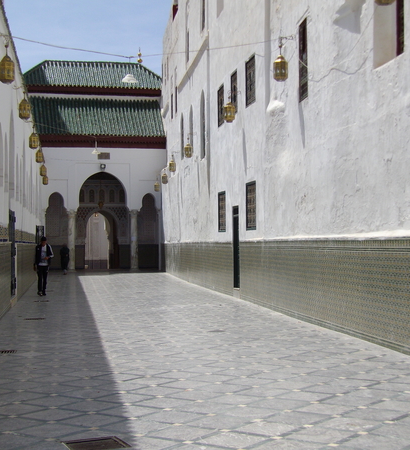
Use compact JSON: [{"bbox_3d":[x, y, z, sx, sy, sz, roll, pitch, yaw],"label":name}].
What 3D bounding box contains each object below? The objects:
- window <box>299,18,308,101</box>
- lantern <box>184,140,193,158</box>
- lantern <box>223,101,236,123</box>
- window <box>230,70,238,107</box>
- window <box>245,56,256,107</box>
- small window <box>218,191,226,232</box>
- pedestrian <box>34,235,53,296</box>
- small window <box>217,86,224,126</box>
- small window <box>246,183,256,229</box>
[{"bbox_3d":[1.889,-3.103,15.761,0.130,1.492,0.600,-1,-1,-9],"label":"window"},{"bbox_3d":[-0.578,-2.666,29.850,0.310,0.560,0.310,-1,-1,-9],"label":"lantern"},{"bbox_3d":[0.650,-2.967,21.900,0.310,0.550,0.310,-1,-1,-9],"label":"lantern"},{"bbox_3d":[0.809,-3.548,22.505,0.130,1.157,0.980,-1,-1,-9],"label":"window"},{"bbox_3d":[1.142,-3.519,20.420,0.130,1.149,1.130,-1,-1,-9],"label":"window"},{"bbox_3d":[0.525,-0.371,24.485,0.130,1.181,1.200,-1,-1,-9],"label":"small window"},{"bbox_3d":[-4.835,1.234,24.985,0.560,1.740,0.380,-1,-1,-9],"label":"pedestrian"},{"bbox_3d":[0.494,-3.478,24.482,0.130,1.121,1.030,-1,-1,-9],"label":"small window"},{"bbox_3d":[1.158,-0.450,20.507,0.130,1.176,1.180,-1,-1,-9],"label":"small window"}]

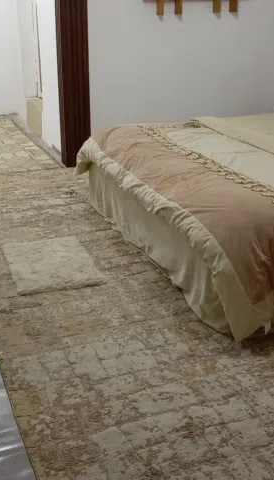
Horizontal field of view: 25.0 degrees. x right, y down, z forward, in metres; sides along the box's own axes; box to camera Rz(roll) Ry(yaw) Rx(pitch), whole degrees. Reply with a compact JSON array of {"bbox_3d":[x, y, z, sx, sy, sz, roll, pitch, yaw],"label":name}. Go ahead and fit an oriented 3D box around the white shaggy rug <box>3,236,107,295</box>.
[{"bbox_3d":[-0.482,0.140,3.458,0.460,0.030,0.658,-7,23,-17],"label":"white shaggy rug"}]

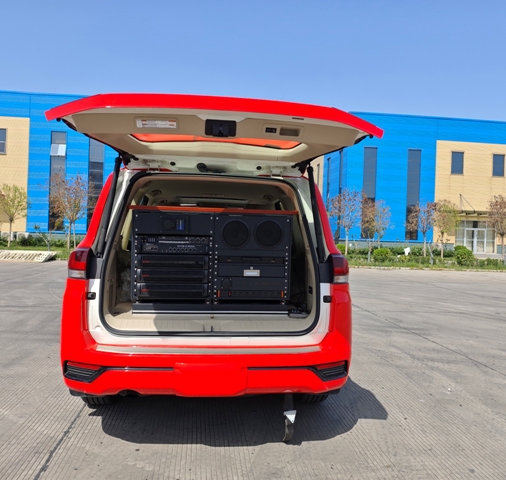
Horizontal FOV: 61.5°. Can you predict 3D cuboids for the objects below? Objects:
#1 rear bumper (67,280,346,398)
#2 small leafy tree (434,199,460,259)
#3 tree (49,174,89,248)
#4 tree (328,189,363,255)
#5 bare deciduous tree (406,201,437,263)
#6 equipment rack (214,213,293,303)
[{"bbox_3d":[-0.286,0.557,2.576,1.900,0.580,0.540,2,1,-6],"label":"rear bumper"},{"bbox_3d":[13.425,-0.798,29.500,1.750,4.163,1.662,2,1,-6],"label":"small leafy tree"},{"bbox_3d":[-11.965,-1.831,27.800,2.600,4.904,2.470,2,1,-6],"label":"tree"},{"bbox_3d":[6.241,-1.228,29.000,2.249,4.570,2.137,2,1,-6],"label":"tree"},{"bbox_3d":[10.930,-0.614,27.500,1.945,3.881,1.848,2,1,-6],"label":"bare deciduous tree"},{"bbox_3d":[-0.024,0.113,3.018,0.510,0.580,0.500,2,1,-6],"label":"equipment rack"}]

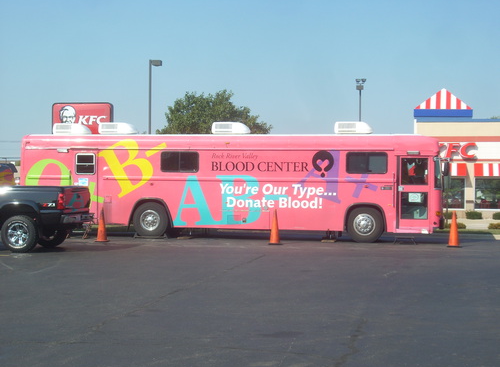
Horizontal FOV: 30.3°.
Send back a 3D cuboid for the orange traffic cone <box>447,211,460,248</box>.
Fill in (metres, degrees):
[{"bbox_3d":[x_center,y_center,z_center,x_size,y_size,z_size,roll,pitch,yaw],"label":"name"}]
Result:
[{"bbox_3d":[5.147,1.147,23.300,0.370,0.914,0.370,0,0,-6],"label":"orange traffic cone"}]

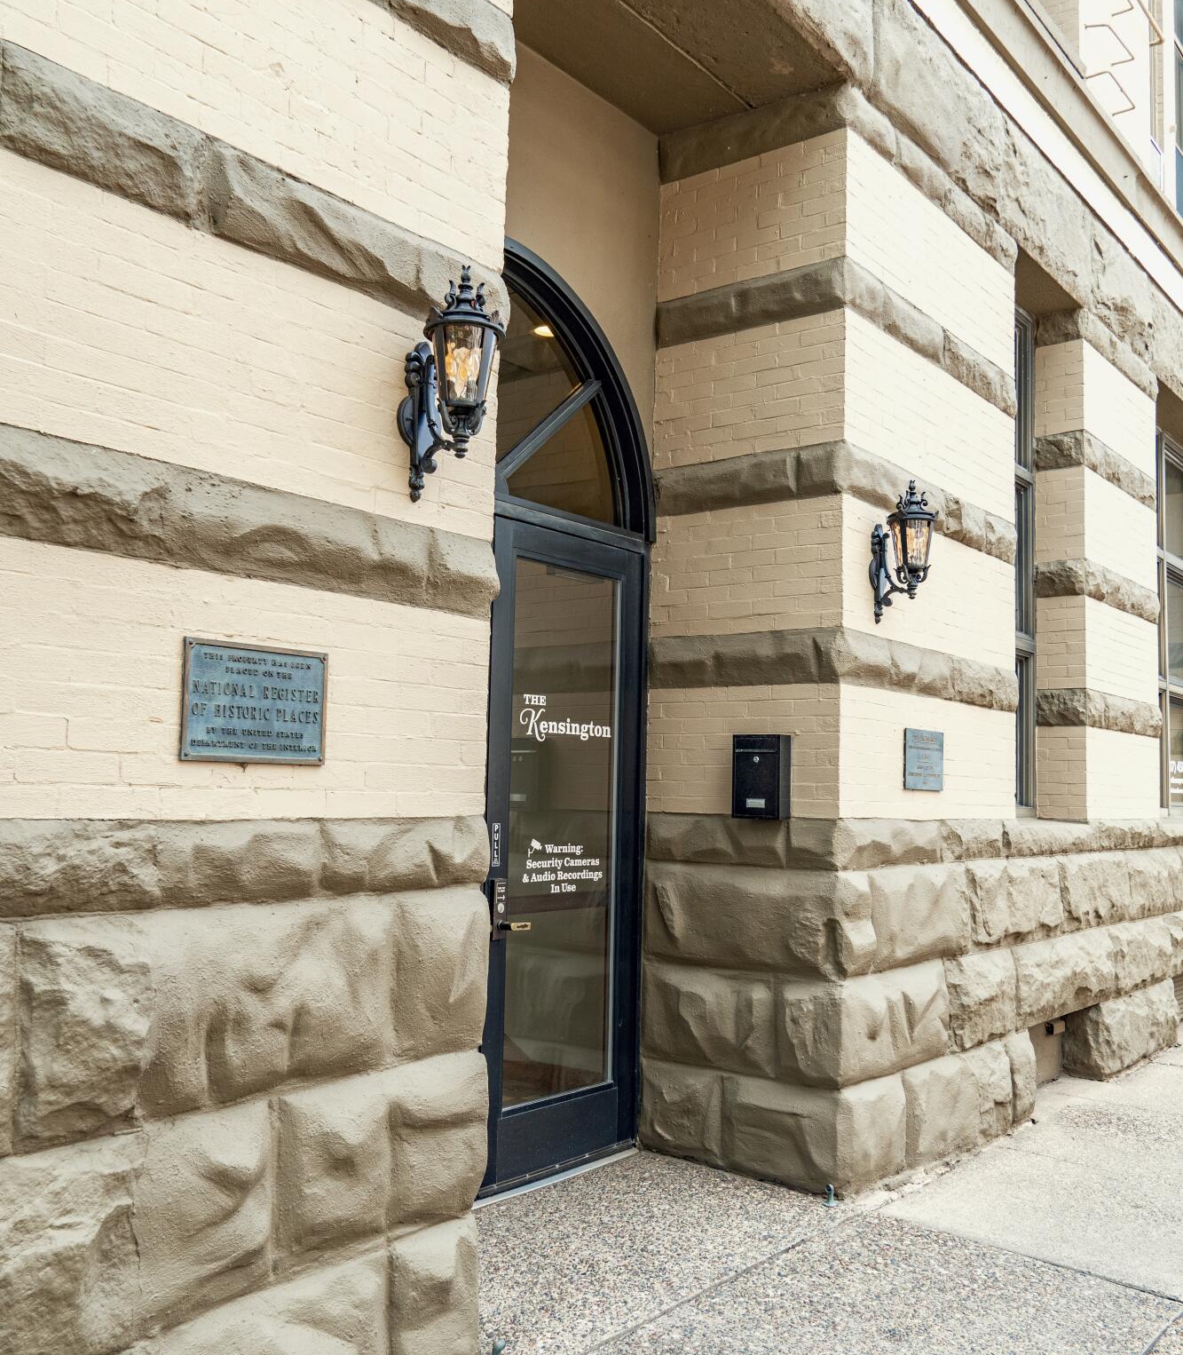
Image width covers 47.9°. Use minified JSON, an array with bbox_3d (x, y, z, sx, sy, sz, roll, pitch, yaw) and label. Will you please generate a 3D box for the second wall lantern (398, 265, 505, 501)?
[{"bbox_3d":[-0.340,-0.720,3.246,0.272,0.566,0.203,-2,-6,38],"label":"second wall lantern"}]

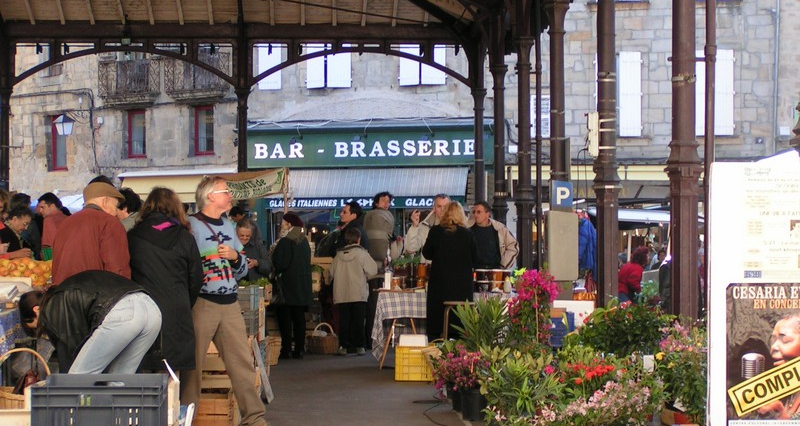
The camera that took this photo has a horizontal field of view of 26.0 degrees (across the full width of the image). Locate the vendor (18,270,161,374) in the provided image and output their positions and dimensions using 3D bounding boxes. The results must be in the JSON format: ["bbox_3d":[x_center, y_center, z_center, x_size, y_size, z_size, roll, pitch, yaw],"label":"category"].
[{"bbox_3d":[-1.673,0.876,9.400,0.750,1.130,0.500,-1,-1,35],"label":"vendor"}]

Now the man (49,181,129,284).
[{"bbox_3d":[-1.987,0.644,11.200,0.520,1.660,0.400,0,-1,24],"label":"man"}]

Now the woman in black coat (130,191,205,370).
[{"bbox_3d":[-1.467,0.646,10.790,0.480,1.635,0.340,0,-1,-15],"label":"woman in black coat"}]

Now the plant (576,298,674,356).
[{"bbox_3d":[1.632,1.059,12.600,0.720,0.880,0.650,0,-1,-2],"label":"plant"}]

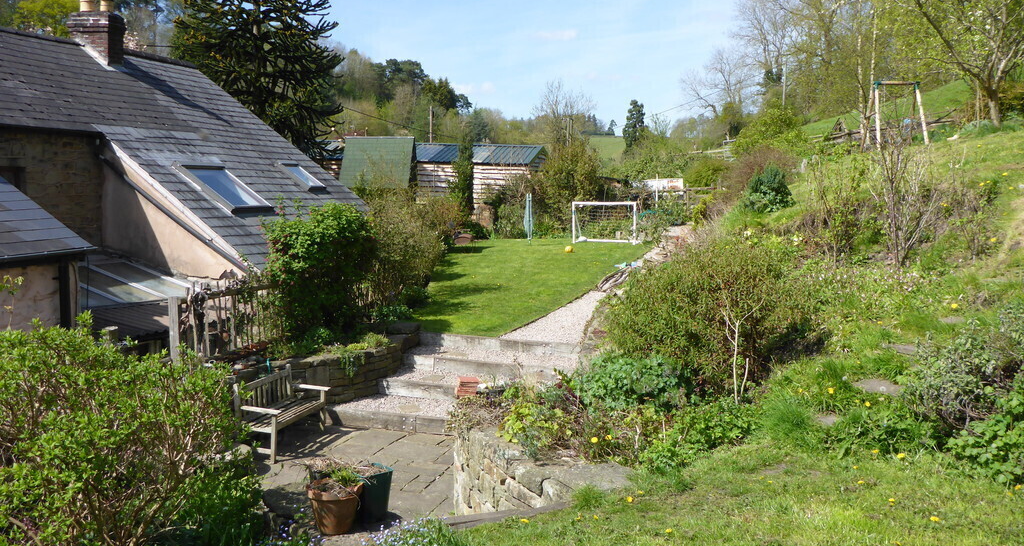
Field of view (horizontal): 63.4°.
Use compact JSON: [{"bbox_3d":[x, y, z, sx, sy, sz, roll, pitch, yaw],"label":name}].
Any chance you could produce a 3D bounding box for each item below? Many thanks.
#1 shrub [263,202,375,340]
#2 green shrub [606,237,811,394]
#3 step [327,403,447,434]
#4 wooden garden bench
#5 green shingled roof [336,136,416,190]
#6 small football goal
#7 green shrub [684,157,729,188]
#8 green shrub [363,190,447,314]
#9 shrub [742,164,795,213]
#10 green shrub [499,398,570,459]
[{"bbox_3d":[-3.107,-0.056,13.300,1.650,2.100,1.550,1,6,0],"label":"shrub"},{"bbox_3d":[2.231,0.446,9.600,2.100,1.600,1.850,1,6,0],"label":"green shrub"},{"bbox_3d":[-1.605,2.020,11.325,1.750,0.220,0.220,2,6,14],"label":"step"},{"bbox_3d":[-2.961,1.745,10.565,0.620,0.900,1.420,2,6,14],"label":"wooden garden bench"},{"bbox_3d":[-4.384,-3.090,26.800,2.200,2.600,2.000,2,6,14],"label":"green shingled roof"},{"bbox_3d":[2.728,-1.464,23.966,1.830,1.220,0.800,2,6,14],"label":"small football goal"},{"bbox_3d":[7.749,-3.964,33.000,1.750,1.250,1.600,1,6,0],"label":"green shrub"},{"bbox_3d":[-2.154,-0.451,16.600,1.550,2.350,1.700,1,6,0],"label":"green shrub"},{"bbox_3d":[6.015,-1.989,19.500,1.200,1.120,1.150,1,6,0],"label":"shrub"},{"bbox_3d":[0.196,1.360,7.200,0.600,0.450,0.550,1,6,0],"label":"green shrub"}]

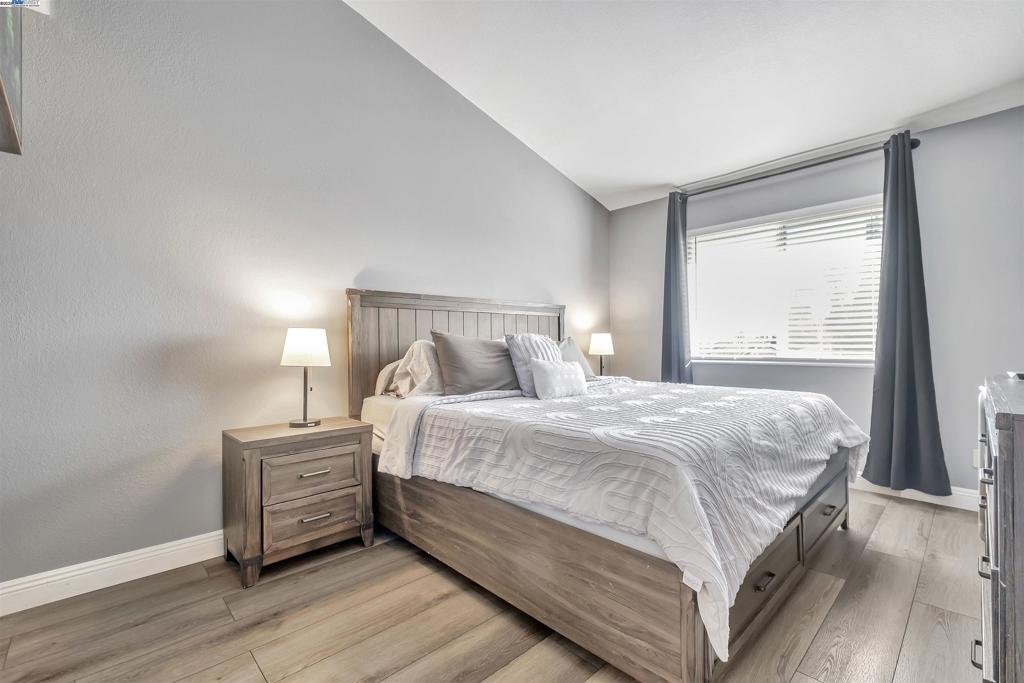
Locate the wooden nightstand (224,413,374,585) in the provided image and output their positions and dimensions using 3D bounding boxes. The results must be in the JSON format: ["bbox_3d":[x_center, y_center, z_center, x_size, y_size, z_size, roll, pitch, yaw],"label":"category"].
[{"bbox_3d":[-1.119,0.790,2.273,0.624,0.659,0.403,0,-1,-43],"label":"wooden nightstand"}]

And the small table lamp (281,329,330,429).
[{"bbox_3d":[-1.140,0.195,2.354,0.251,0.532,0.251,0,-1,-43],"label":"small table lamp"}]

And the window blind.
[{"bbox_3d":[2.187,-0.428,3.563,0.098,1.224,1.461,0,-1,-43],"label":"window blind"}]

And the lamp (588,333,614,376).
[{"bbox_3d":[0.892,0.186,4.250,0.251,0.532,0.251,0,-1,-43],"label":"lamp"}]

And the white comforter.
[{"bbox_3d":[0.686,0.538,2.374,2.169,0.501,1.733,0,-1,-43],"label":"white comforter"}]

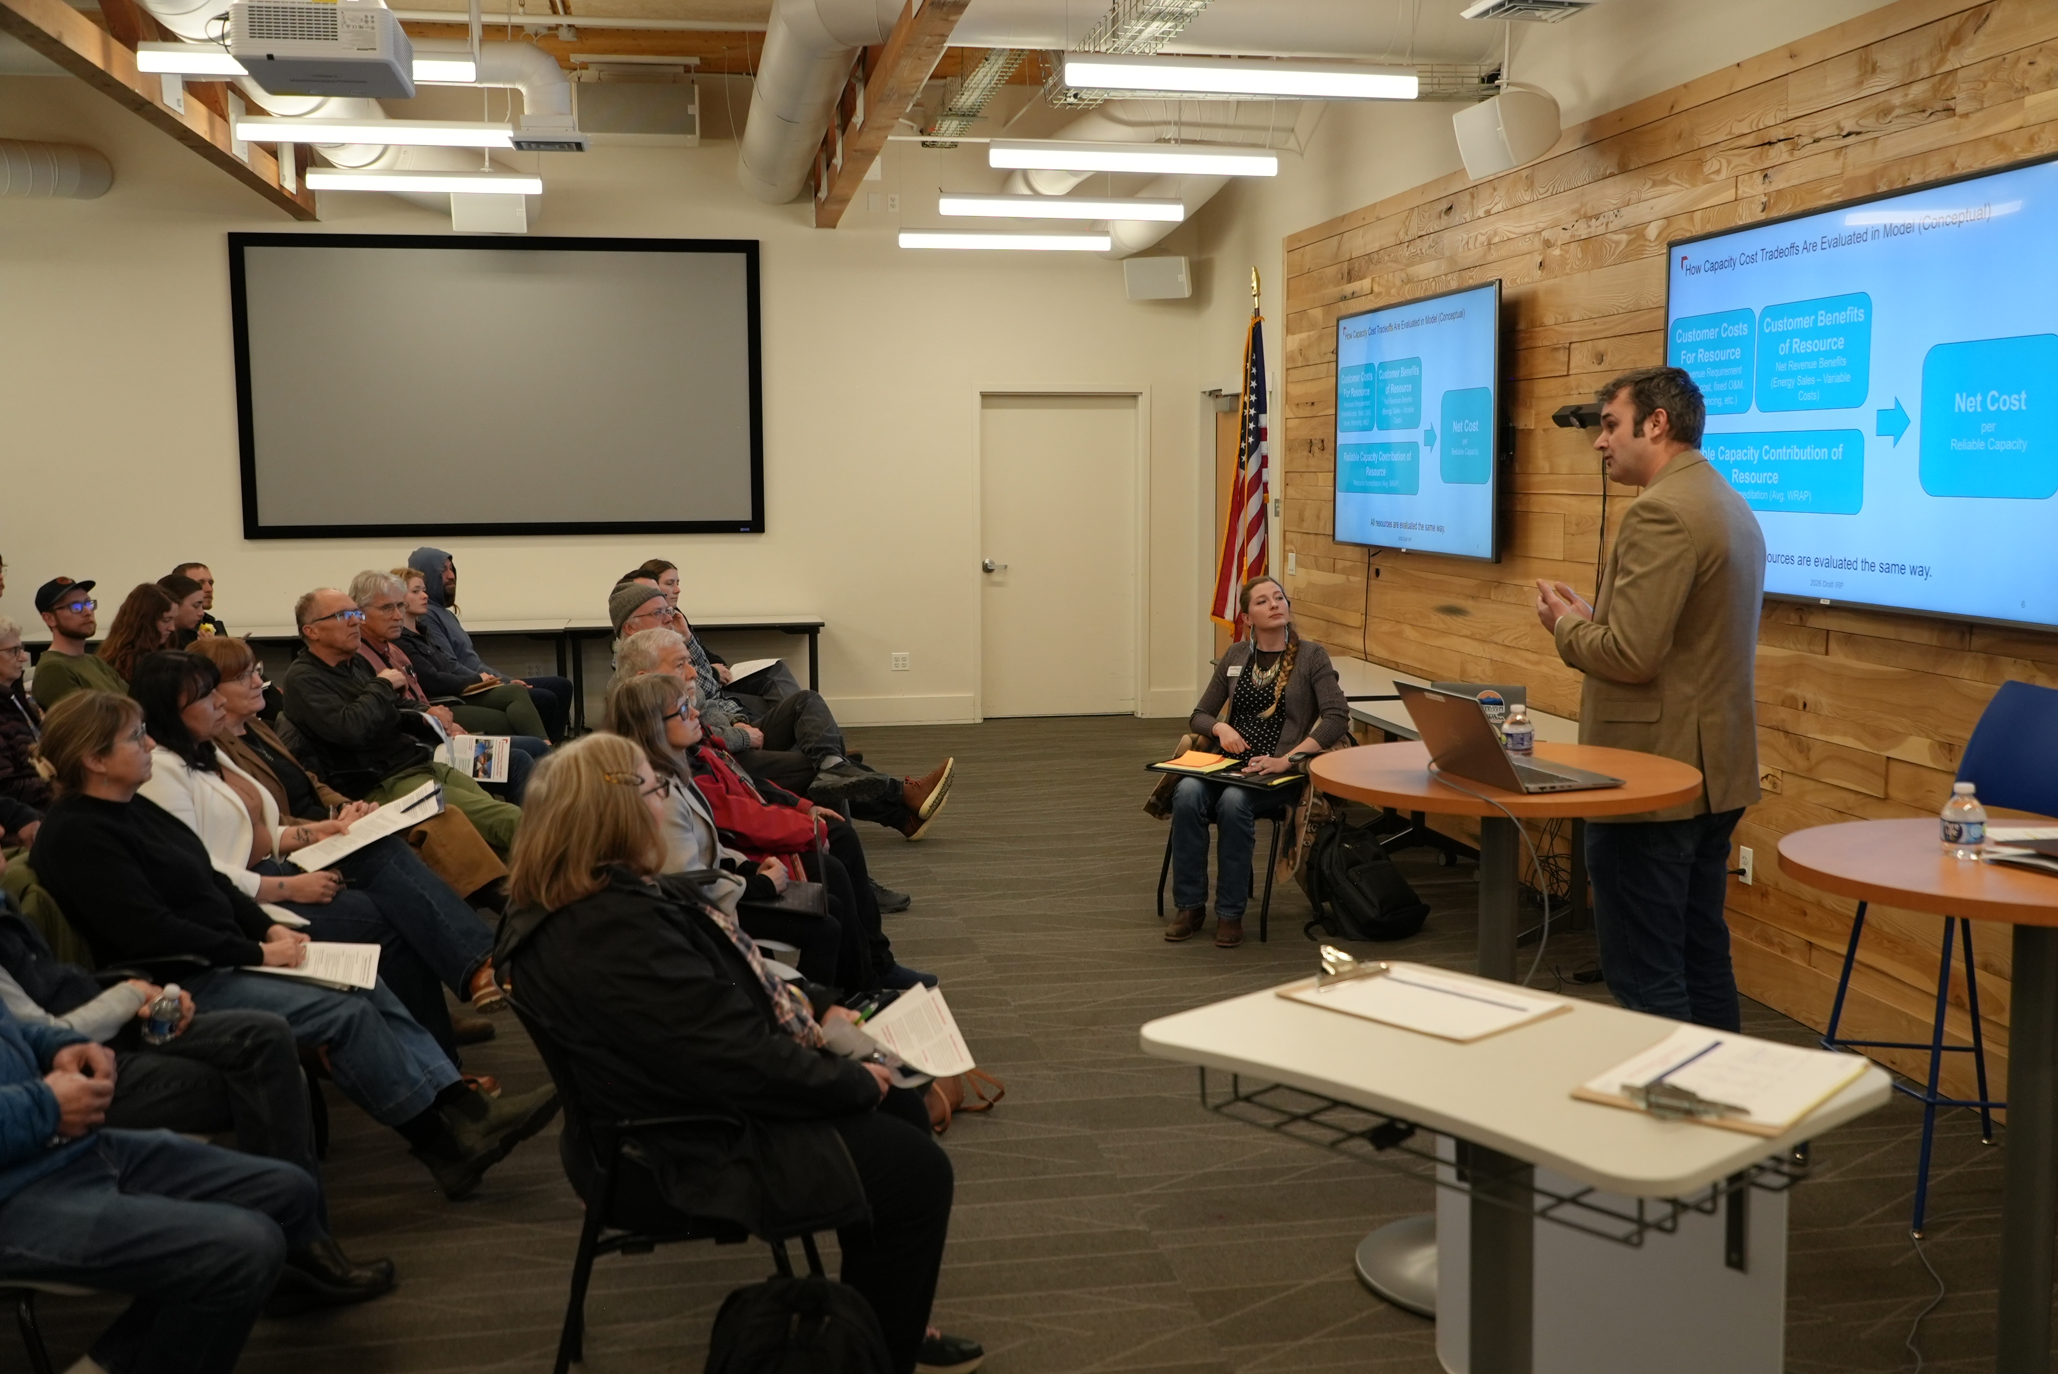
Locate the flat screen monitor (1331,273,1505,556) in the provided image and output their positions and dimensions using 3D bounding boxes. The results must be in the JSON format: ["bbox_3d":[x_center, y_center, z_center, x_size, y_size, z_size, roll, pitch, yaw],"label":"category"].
[{"bbox_3d":[1.684,-1.134,8.252,0.065,1.090,1.890,-1,7,-10],"label":"flat screen monitor"}]

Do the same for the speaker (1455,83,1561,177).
[{"bbox_3d":[1.776,-2.040,6.919,0.240,0.260,0.390,-19,9,-8],"label":"speaker"}]

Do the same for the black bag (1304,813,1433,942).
[{"bbox_3d":[1.214,0.650,6.841,0.310,0.440,0.220,-6,-19,-40],"label":"black bag"}]

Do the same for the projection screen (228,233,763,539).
[{"bbox_3d":[-3.214,-1.837,11.574,3.130,1.815,0.070,-1,7,-10],"label":"projection screen"}]

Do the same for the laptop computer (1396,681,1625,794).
[{"bbox_3d":[0.927,0.090,3.668,0.325,0.187,0.313,-3,7,-19],"label":"laptop computer"}]

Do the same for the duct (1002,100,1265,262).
[{"bbox_3d":[0.520,-3.027,11.095,1.100,0.660,1.600,-1,7,-10],"label":"duct"}]

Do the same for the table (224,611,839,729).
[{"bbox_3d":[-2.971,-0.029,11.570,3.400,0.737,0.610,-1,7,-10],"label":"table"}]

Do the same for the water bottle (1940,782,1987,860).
[{"bbox_3d":[1.472,0.211,2.969,0.063,0.116,0.063,0,7,0],"label":"water bottle"}]

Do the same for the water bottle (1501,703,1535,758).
[{"bbox_3d":[1.028,0.091,3.963,0.067,0.115,0.067,-1,7,-10],"label":"water bottle"}]

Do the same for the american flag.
[{"bbox_3d":[1.077,-1.044,9.650,0.310,1.720,0.280,0,7,0],"label":"american flag"}]

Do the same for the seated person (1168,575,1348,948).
[{"bbox_3d":[0.850,0.241,6.863,0.530,1.270,0.780,2,7,21],"label":"seated person"}]

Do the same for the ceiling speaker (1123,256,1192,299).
[{"bbox_3d":[0.808,-2.571,11.850,0.375,0.270,0.210,2,31,17],"label":"ceiling speaker"}]

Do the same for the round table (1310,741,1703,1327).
[{"bbox_3d":[0.963,0.695,3.893,0.775,1.068,0.775,0,7,0],"label":"round table"}]

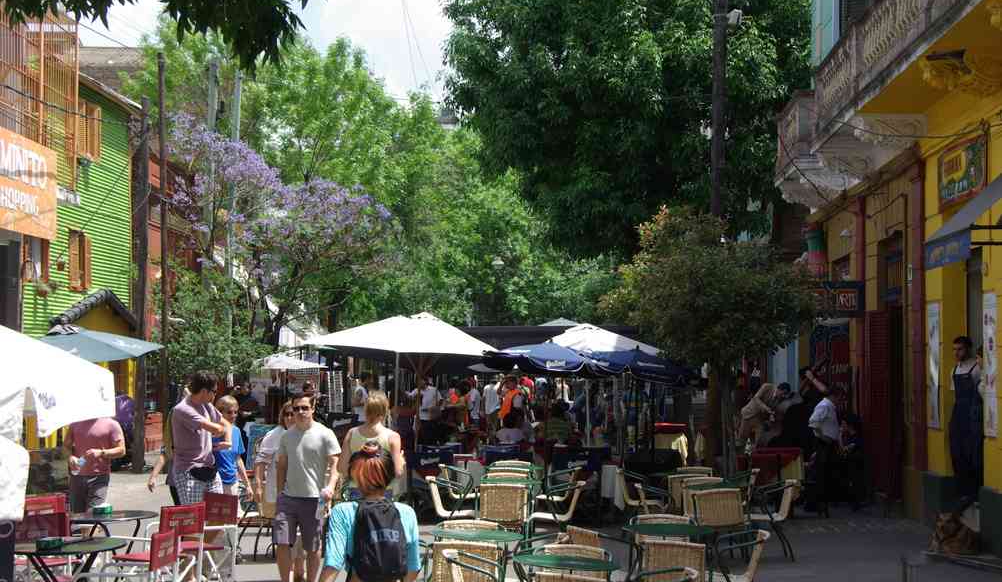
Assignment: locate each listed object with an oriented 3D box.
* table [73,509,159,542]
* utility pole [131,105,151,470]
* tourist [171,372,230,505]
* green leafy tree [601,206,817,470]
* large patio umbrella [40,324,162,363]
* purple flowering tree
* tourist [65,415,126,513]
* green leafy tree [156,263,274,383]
[{"bbox_3d":[-2.926,2.055,13.300,0.760,0.740,0.760,0,-2,-6],"label":"table"},{"bbox_3d":[-6.610,-0.109,32.884,0.240,7.000,0.240,0,-3,0],"label":"utility pole"},{"bbox_3d":[-2.592,1.690,15.259,0.420,1.870,0.540,-1,-2,41],"label":"tourist"},{"bbox_3d":[2.495,0.921,21.477,2.600,3.880,2.500,0,-2,2],"label":"green leafy tree"},{"bbox_3d":[-5.954,1.650,24.500,2.400,2.350,2.400,0,-2,9],"label":"large patio umbrella"},{"bbox_3d":[-4.911,-0.201,40.150,5.100,7.600,4.800,0,-2,2],"label":"purple flowering tree"},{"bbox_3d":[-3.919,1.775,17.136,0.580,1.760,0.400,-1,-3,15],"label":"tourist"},{"bbox_3d":[-5.674,1.373,34.975,2.400,3.600,2.400,0,-2,0],"label":"green leafy tree"}]

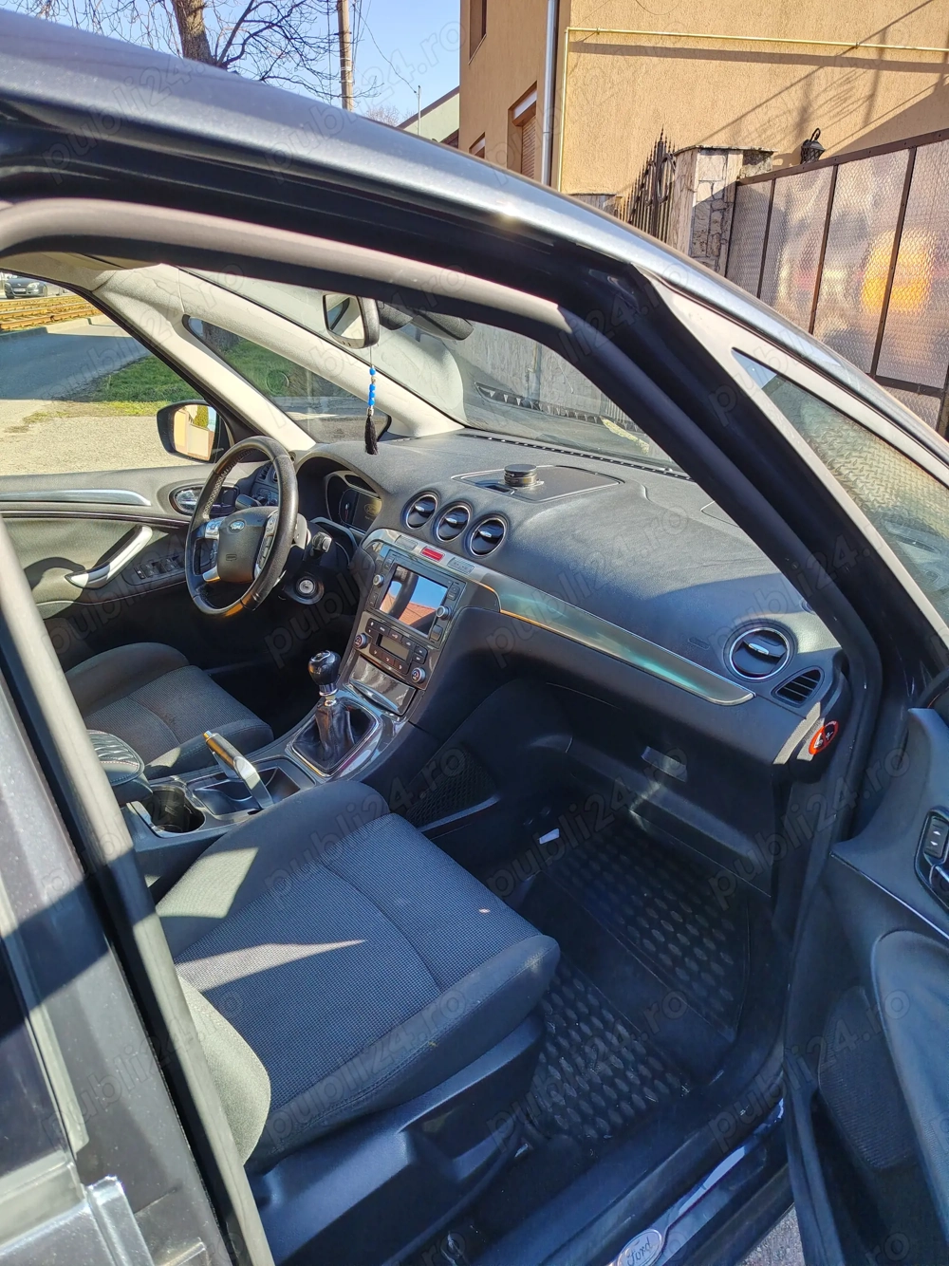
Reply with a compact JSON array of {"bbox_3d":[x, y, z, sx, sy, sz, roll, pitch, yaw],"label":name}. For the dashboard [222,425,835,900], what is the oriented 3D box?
[{"bbox_3d":[0.114,-0.086,1.675,0.590,0.500,1.460,-16,27,-35],"label":"dashboard"}]

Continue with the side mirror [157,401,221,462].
[{"bbox_3d":[-0.691,-0.488,2.165,0.220,0.155,0.115,17,27,34],"label":"side mirror"}]

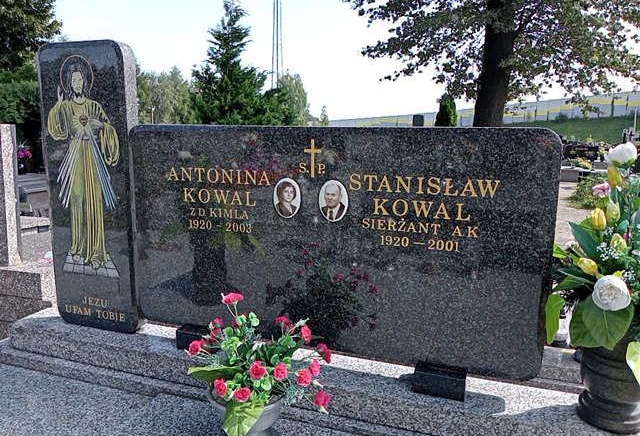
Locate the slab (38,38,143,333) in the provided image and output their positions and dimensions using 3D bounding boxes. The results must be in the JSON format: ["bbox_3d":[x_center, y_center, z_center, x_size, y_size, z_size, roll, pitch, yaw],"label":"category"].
[{"bbox_3d":[-0.823,-0.099,1.889,0.378,1.037,0.060,4,11,20],"label":"slab"}]

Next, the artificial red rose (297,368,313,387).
[{"bbox_3d":[-0.043,0.438,1.422,0.043,0.044,0.037,0,10,-2],"label":"artificial red rose"}]

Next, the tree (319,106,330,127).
[{"bbox_3d":[0.692,-14.736,78.633,1.700,4.400,1.700,1,10,0],"label":"tree"}]

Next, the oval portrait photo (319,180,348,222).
[{"bbox_3d":[0.041,-0.049,1.541,0.094,0.127,0.010,4,11,20],"label":"oval portrait photo"}]

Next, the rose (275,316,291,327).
[{"bbox_3d":[-0.102,0.281,1.403,0.042,0.025,0.035,0,10,-4],"label":"rose"}]

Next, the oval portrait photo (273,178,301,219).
[{"bbox_3d":[-0.102,-0.060,1.593,0.092,0.125,0.010,4,11,20],"label":"oval portrait photo"}]

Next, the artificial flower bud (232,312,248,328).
[{"bbox_3d":[-0.220,0.284,1.435,0.042,0.038,0.036,-1,10,-9],"label":"artificial flower bud"}]

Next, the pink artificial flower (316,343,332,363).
[{"bbox_3d":[0.011,0.326,1.255,0.041,0.047,0.042,-5,11,-30],"label":"pink artificial flower"}]

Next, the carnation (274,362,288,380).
[{"bbox_3d":[-0.097,0.387,1.306,0.039,0.041,0.035,0,10,-4],"label":"carnation"}]

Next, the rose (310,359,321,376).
[{"bbox_3d":[-0.012,0.409,1.415,0.030,0.042,0.033,0,10,0],"label":"rose"}]

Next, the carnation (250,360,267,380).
[{"bbox_3d":[-0.158,0.392,1.325,0.042,0.043,0.036,-1,10,-7],"label":"carnation"}]

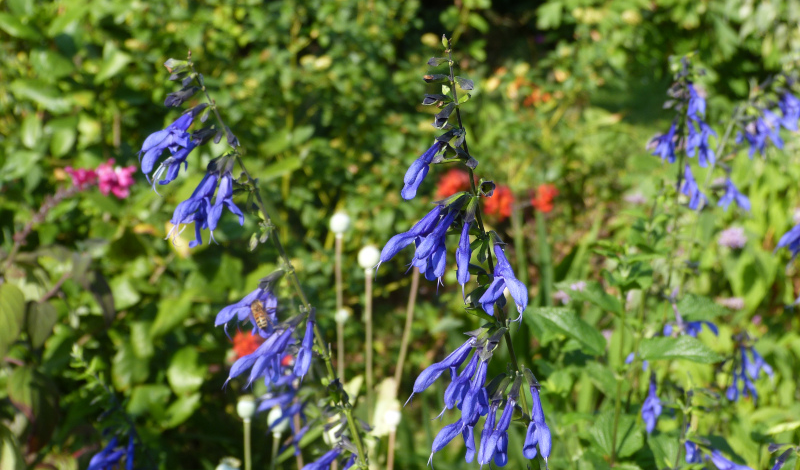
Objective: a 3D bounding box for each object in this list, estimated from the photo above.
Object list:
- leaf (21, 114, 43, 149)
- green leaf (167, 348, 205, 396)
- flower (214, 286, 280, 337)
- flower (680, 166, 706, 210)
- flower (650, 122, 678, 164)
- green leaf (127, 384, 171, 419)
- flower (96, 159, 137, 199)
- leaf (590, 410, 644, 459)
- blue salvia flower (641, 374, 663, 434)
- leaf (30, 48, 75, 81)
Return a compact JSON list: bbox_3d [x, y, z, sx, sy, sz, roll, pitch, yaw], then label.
[{"bbox_3d":[-0.543,-0.152,2.450,0.032,0.053,0.025,-2,11,-10],"label":"leaf"},{"bbox_3d":[-0.290,0.185,2.250,0.051,0.065,0.030,0,11,0],"label":"green leaf"},{"bbox_3d":[-0.088,0.044,0.950,0.036,0.029,0.026,-5,13,-22],"label":"flower"},{"bbox_3d":[0.247,-0.039,1.400,0.022,0.039,0.025,-7,14,-30],"label":"flower"},{"bbox_3d":[0.223,-0.078,1.400,0.024,0.035,0.027,7,14,30],"label":"flower"},{"bbox_3d":[-0.340,0.225,2.250,0.059,0.049,0.035,0,11,0],"label":"green leaf"},{"bbox_3d":[-0.247,-0.048,1.450,0.035,0.035,0.035,-3,13,-12],"label":"flower"},{"bbox_3d":[0.153,0.140,1.170,0.038,0.035,0.030,0,11,0],"label":"leaf"},{"bbox_3d":[0.178,0.119,1.180,0.016,0.043,0.020,1,12,6],"label":"blue salvia flower"},{"bbox_3d":[-0.376,-0.183,1.800,0.048,0.035,0.030,0,12,0],"label":"leaf"}]

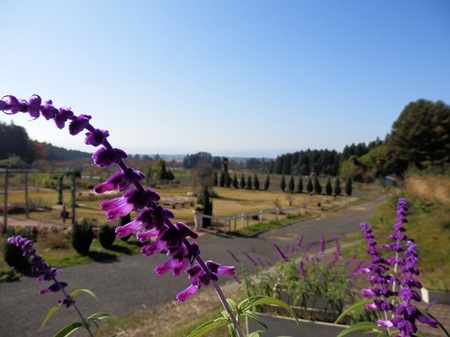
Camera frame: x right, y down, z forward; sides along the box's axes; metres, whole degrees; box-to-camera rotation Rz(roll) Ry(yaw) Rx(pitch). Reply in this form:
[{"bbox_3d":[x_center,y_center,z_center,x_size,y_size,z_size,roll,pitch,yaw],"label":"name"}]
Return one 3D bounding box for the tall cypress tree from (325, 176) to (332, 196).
[{"bbox_3d":[10.954,1.870,34.176,0.674,1.948,0.674,0,2,0],"label":"tall cypress tree"}]

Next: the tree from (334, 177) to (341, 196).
[{"bbox_3d":[11.481,1.814,33.000,0.660,1.960,0.660,0,2,0],"label":"tree"}]

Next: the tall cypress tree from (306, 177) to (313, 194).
[{"bbox_3d":[9.317,1.827,35.485,0.678,1.946,0.678,0,2,0],"label":"tall cypress tree"}]

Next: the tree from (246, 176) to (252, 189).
[{"bbox_3d":[3.127,1.783,40.595,0.663,1.688,0.663,0,2,0],"label":"tree"}]

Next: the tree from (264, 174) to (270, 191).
[{"bbox_3d":[4.985,1.595,38.100,0.640,1.970,0.640,0,2,0],"label":"tree"}]

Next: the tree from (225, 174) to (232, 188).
[{"bbox_3d":[0.497,1.675,42.452,0.706,1.779,0.706,0,2,0],"label":"tree"}]

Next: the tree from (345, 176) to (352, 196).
[{"bbox_3d":[12.428,1.791,32.500,0.640,1.940,0.640,0,2,0],"label":"tree"}]

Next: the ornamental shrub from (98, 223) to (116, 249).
[{"bbox_3d":[-4.907,2.810,13.600,0.720,1.060,0.720,0,2,0],"label":"ornamental shrub"}]

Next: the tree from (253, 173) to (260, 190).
[{"bbox_3d":[3.870,1.571,39.400,0.680,2.000,0.680,0,2,0],"label":"tree"}]

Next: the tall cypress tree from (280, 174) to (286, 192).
[{"bbox_3d":[6.747,1.702,37.427,0.623,2.065,0.623,0,2,0],"label":"tall cypress tree"}]

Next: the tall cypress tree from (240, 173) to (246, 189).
[{"bbox_3d":[2.335,1.565,41.000,0.630,1.920,0.630,0,2,0],"label":"tall cypress tree"}]

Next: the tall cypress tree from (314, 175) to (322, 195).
[{"bbox_3d":[10.114,1.785,35.099,0.736,2.055,0.736,0,2,0],"label":"tall cypress tree"}]

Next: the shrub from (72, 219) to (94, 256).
[{"bbox_3d":[-5.808,2.812,13.308,0.870,1.478,0.870,0,2,0],"label":"shrub"}]

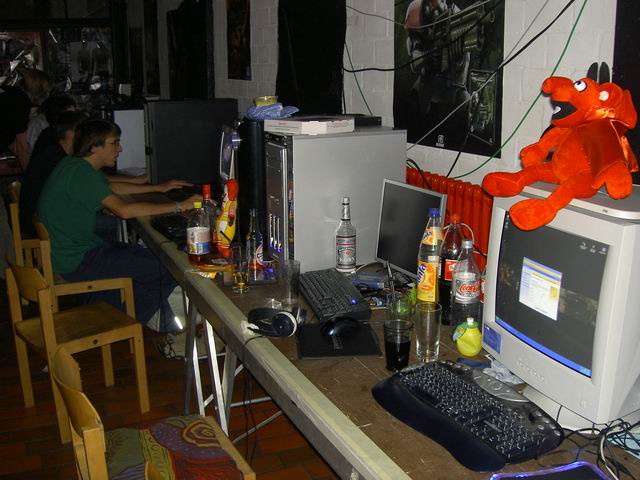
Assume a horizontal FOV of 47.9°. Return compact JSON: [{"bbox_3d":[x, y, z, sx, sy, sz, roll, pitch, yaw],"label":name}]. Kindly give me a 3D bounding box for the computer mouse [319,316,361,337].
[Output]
[{"bbox_3d":[0.065,0.256,2.198,0.118,0.039,0.065,-5,14,-18],"label":"computer mouse"}]

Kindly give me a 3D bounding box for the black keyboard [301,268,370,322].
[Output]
[{"bbox_3d":[0.042,0.179,2.502,0.180,0.035,0.460,-3,15,-11],"label":"black keyboard"}]

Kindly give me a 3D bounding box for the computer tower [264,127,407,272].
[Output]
[{"bbox_3d":[0.071,-0.179,2.953,0.534,0.534,0.215,-7,15,-26],"label":"computer tower"}]

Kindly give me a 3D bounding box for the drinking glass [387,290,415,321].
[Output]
[{"bbox_3d":[0.248,0.219,2.217,0.083,0.102,0.083,-1,14,0],"label":"drinking glass"}]

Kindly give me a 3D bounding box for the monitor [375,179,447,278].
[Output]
[{"bbox_3d":[0.353,-0.025,2.620,0.160,0.345,0.375,-8,16,-27],"label":"monitor"}]

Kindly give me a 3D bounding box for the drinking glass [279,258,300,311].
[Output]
[{"bbox_3d":[-0.100,0.146,2.436,0.070,0.148,0.070,-1,14,0],"label":"drinking glass"}]

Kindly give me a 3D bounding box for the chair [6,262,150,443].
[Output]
[{"bbox_3d":[-1.057,0.422,3.190,0.460,0.760,0.440,-12,18,-40],"label":"chair"}]

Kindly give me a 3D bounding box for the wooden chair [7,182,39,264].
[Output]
[{"bbox_3d":[-1.837,0.014,4.940,0.460,0.770,0.440,-5,14,-17],"label":"wooden chair"}]

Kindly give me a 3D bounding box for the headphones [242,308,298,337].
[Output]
[{"bbox_3d":[-0.137,0.237,2.220,0.180,0.075,0.165,6,15,25],"label":"headphones"}]

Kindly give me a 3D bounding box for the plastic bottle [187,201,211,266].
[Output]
[{"bbox_3d":[-0.494,-0.025,2.893,0.094,0.248,0.094,-1,14,0],"label":"plastic bottle"}]

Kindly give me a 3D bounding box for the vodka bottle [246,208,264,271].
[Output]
[{"bbox_3d":[-0.248,0.015,2.725,0.066,0.250,0.066,-1,14,0],"label":"vodka bottle"}]

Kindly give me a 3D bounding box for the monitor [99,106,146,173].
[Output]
[{"bbox_3d":[-1.353,-0.729,5.175,0.380,0.420,0.300,-2,14,-7],"label":"monitor"}]

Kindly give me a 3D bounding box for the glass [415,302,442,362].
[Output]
[{"bbox_3d":[0.295,0.255,1.966,0.071,0.151,0.071,-1,14,0],"label":"glass"}]

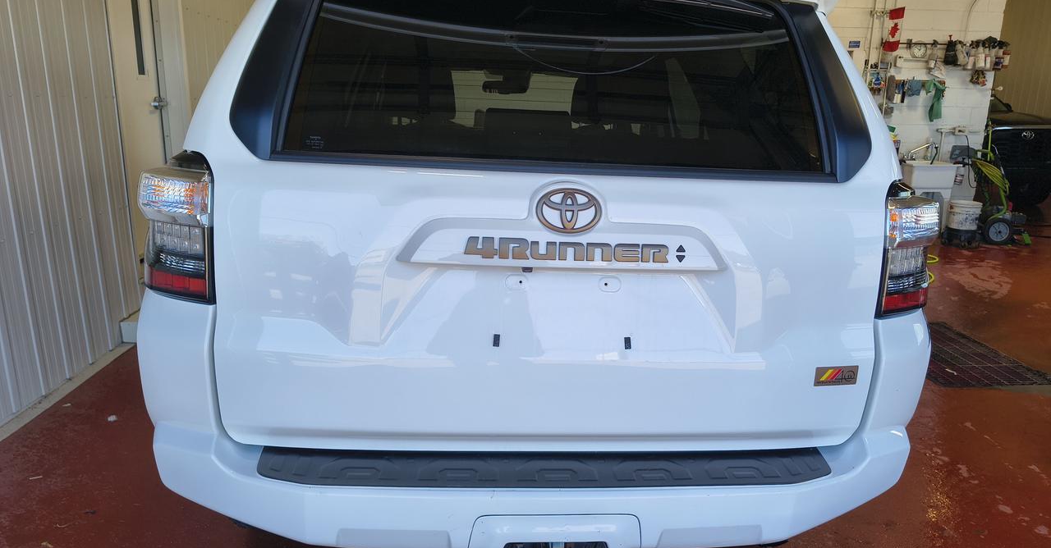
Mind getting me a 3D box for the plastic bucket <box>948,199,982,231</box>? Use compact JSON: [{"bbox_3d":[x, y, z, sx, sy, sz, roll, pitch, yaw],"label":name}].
[{"bbox_3d":[4.690,-0.595,7.790,0.300,0.330,0.300,1,14,0],"label":"plastic bucket"}]

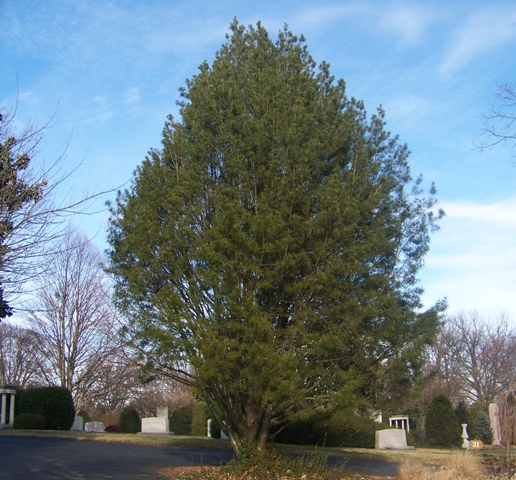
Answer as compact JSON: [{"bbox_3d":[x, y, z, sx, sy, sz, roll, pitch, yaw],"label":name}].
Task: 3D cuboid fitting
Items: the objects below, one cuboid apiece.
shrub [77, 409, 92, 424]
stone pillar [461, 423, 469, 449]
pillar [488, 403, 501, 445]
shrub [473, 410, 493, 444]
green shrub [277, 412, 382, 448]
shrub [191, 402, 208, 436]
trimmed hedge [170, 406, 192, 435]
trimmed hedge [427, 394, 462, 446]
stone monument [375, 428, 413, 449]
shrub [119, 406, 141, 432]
[{"bbox_3d":[-14.478,14.896,54.000,1.300,1.450,1.300,-1,-14,0],"label":"shrub"},{"bbox_3d":[9.780,9.215,30.500,0.330,1.200,0.330,-3,-15,10],"label":"stone pillar"},{"bbox_3d":[12.086,9.383,33.000,0.470,2.120,0.420,-3,-15,10],"label":"pillar"},{"bbox_3d":[9.757,8.113,28.000,0.870,1.410,0.900,-1,-14,0],"label":"shrub"},{"bbox_3d":[3.007,8.178,28.000,4.850,1.540,1.800,-1,-14,0],"label":"green shrub"},{"bbox_3d":[-3.585,11.096,40.000,1.050,2.030,1.200,-1,-14,0],"label":"shrub"},{"bbox_3d":[-5.143,12.100,43.500,1.550,2.050,1.500,-1,-14,0],"label":"trimmed hedge"},{"bbox_3d":[9.367,9.065,32.500,1.750,2.650,1.700,-1,-14,0],"label":"trimmed hedge"},{"bbox_3d":[6.200,9.072,29.500,1.650,0.920,0.500,2,-15,-10],"label":"stone monument"},{"bbox_3d":[-8.936,12.517,45.000,1.500,1.850,1.500,-1,-14,0],"label":"shrub"}]

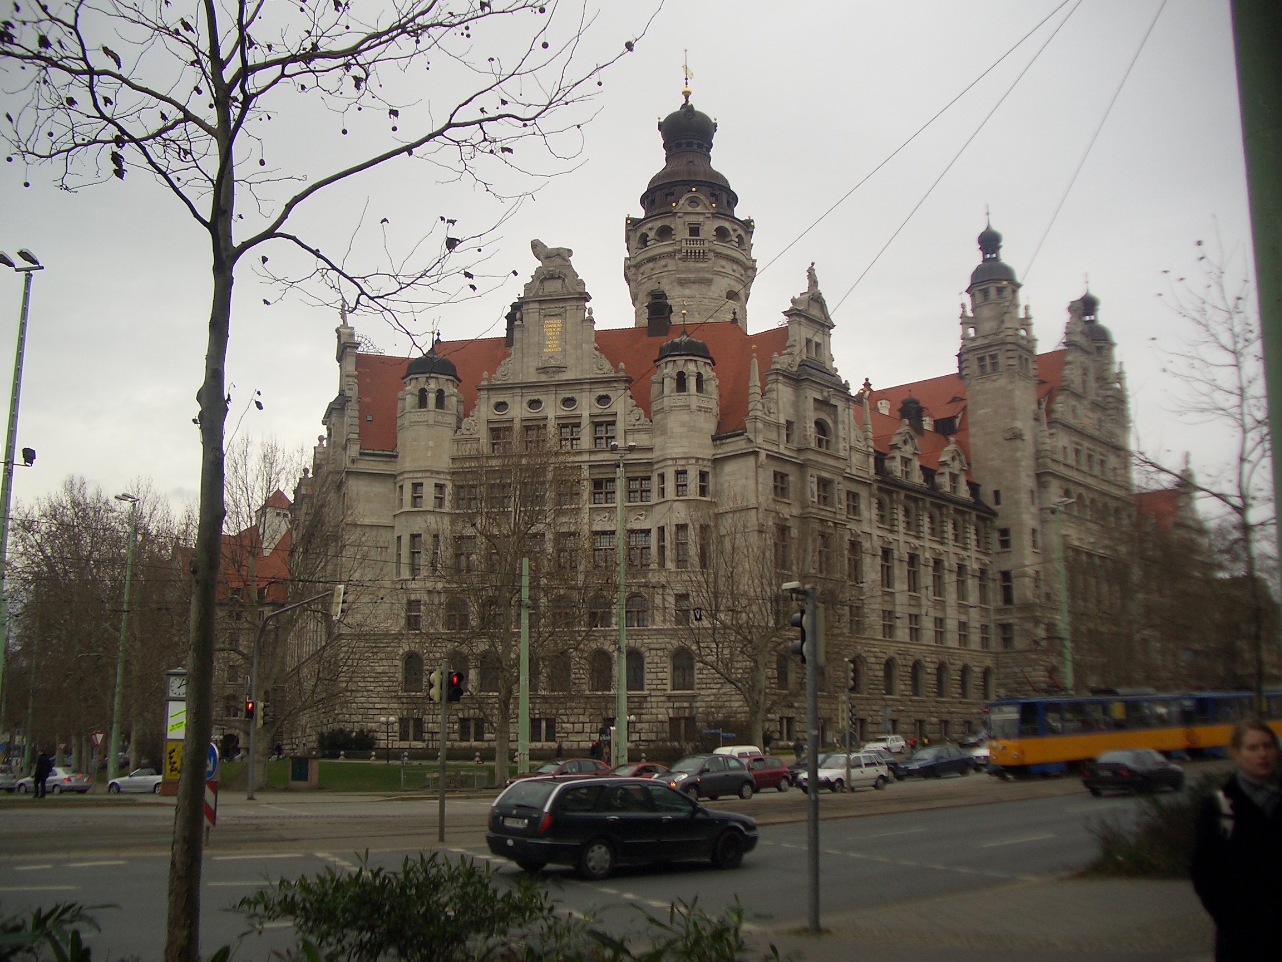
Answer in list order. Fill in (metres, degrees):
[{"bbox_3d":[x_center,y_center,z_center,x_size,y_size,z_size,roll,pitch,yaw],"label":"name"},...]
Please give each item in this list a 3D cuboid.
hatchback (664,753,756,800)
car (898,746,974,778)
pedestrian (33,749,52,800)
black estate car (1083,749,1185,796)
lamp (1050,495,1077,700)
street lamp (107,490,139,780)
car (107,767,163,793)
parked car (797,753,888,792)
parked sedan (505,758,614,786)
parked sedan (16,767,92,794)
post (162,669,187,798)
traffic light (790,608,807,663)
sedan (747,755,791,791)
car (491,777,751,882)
[{"bbox_3d":[2.123,9.887,43.406,3.720,1.540,1.660,10,-15,-41],"label":"hatchback"},{"bbox_3d":[14.561,13.876,64.294,4.150,1.400,1.690,8,-14,-39],"label":"car"},{"bbox_3d":[-22.277,10.913,48.305,0.550,1.750,0.520,5,-12,-22],"label":"pedestrian"},{"bbox_3d":[16.417,9.641,43.019,1.710,1.420,4.350,-10,-13,42],"label":"black estate car"},{"bbox_3d":[21.556,7.523,64.512,1.200,13.650,1.200,-9,-15,39],"label":"lamp"},{"bbox_3d":[-30.987,9.216,76.420,1.500,17.200,1.200,6,-13,-29],"label":"street lamp"},{"bbox_3d":[-24.246,14.827,64.039,4.450,1.380,1.757,-4,-12,21],"label":"car"},{"bbox_3d":[7.714,11.065,49.256,3.900,1.400,1.650,9,-14,-40],"label":"parked car"},{"bbox_3d":[-3.117,11.694,51.101,4.480,1.430,1.740,8,-14,-35],"label":"parked sedan"},{"bbox_3d":[-29.796,15.232,65.794,4.500,1.430,1.740,-7,-13,29],"label":"parked sedan"},{"bbox_3d":[-18.352,9.904,51.354,1.000,4.950,0.900,3,-11,-14],"label":"post"},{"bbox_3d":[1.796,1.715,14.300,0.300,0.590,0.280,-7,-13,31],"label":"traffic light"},{"bbox_3d":[4.403,11.733,51.807,1.640,1.417,3.770,-11,-15,43],"label":"sedan"},{"bbox_3d":[-0.128,5.175,19.771,4.480,1.480,1.750,9,-15,-40],"label":"car"}]

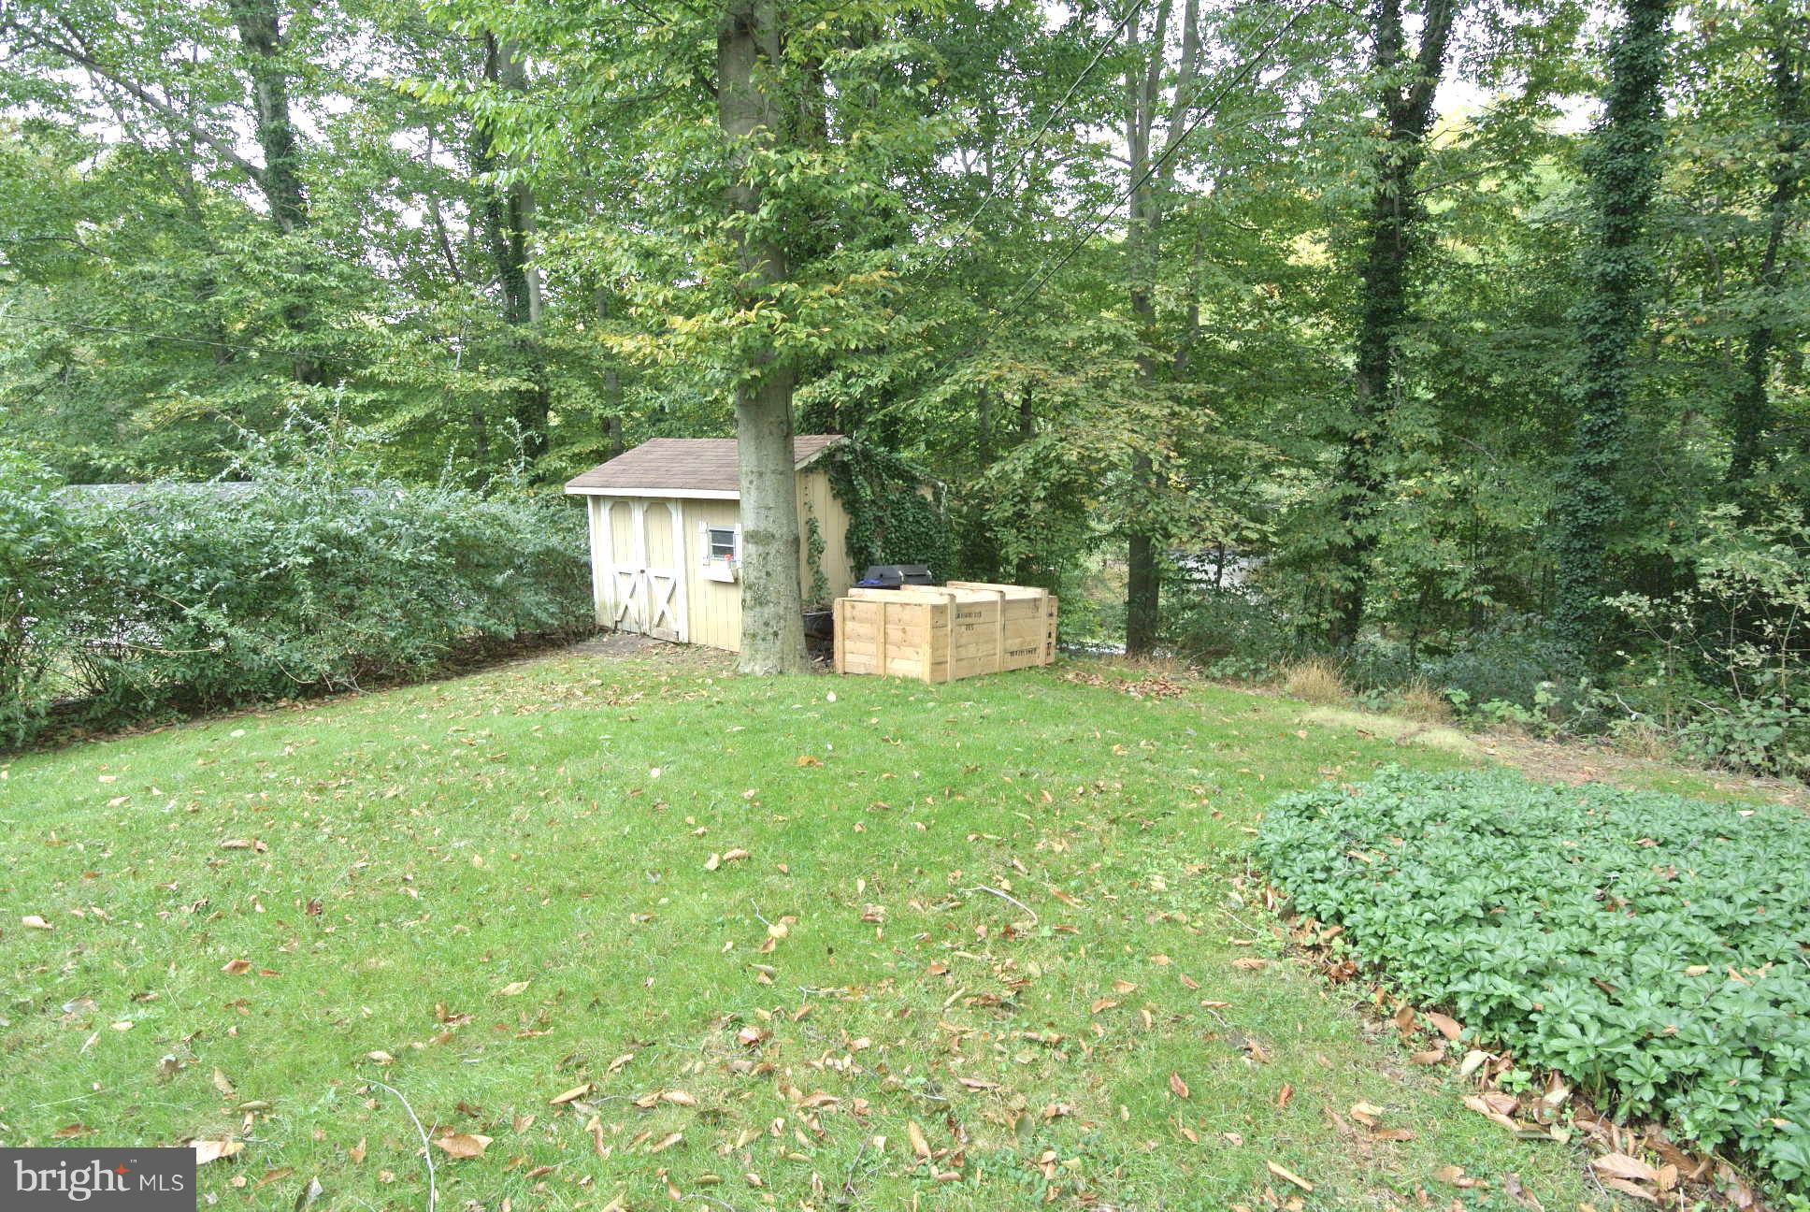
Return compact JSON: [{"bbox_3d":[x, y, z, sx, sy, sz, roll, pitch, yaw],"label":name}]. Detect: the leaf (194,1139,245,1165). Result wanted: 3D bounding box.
[{"bbox_3d":[-1.545,1.222,2.037,0.116,0.020,0.055,-1,6,-5],"label":"leaf"}]

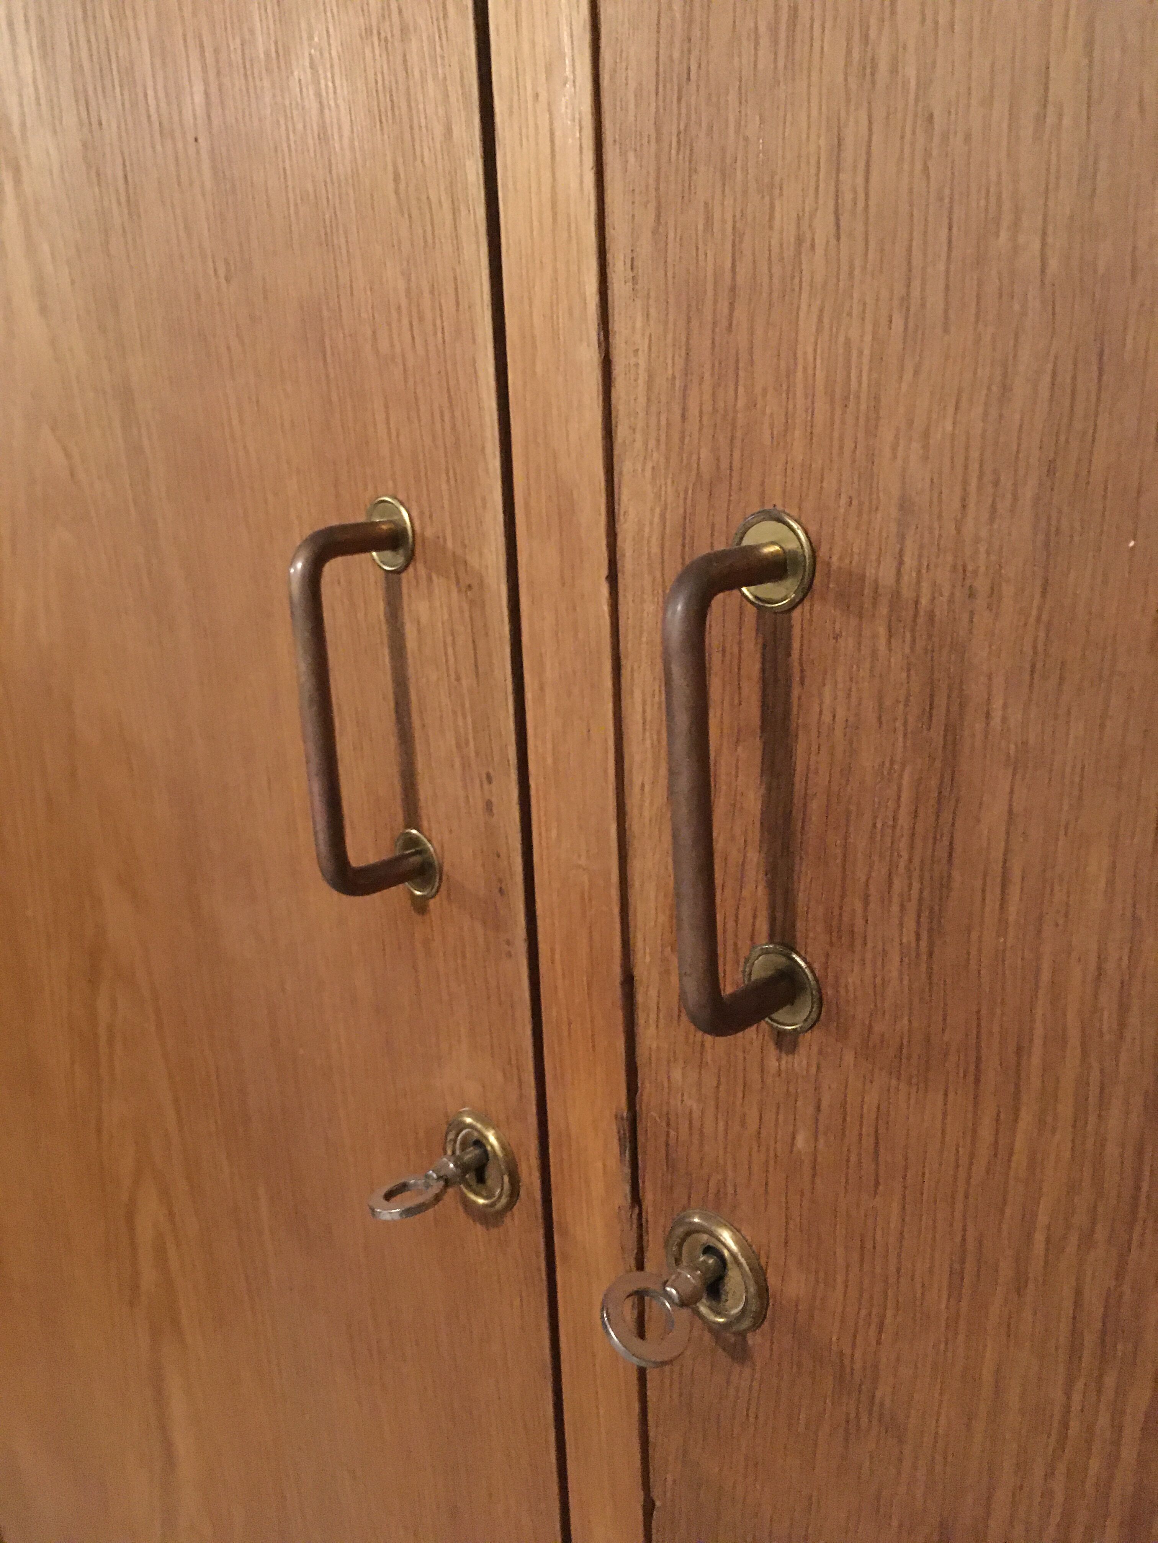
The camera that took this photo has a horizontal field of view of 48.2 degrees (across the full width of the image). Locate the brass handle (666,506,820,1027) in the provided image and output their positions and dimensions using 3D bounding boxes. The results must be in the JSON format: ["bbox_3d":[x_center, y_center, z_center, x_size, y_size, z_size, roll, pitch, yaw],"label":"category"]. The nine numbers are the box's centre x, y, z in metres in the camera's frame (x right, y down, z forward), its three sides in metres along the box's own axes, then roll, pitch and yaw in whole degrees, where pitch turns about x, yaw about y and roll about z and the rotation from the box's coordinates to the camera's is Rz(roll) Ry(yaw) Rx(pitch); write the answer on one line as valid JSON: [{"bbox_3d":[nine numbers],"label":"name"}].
[{"bbox_3d":[0.033,0.006,0.275,0.022,0.119,0.035,10,18,44],"label":"brass handle"}]

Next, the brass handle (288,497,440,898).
[{"bbox_3d":[-0.062,-0.016,0.365,0.022,0.119,0.035,10,18,44],"label":"brass handle"}]

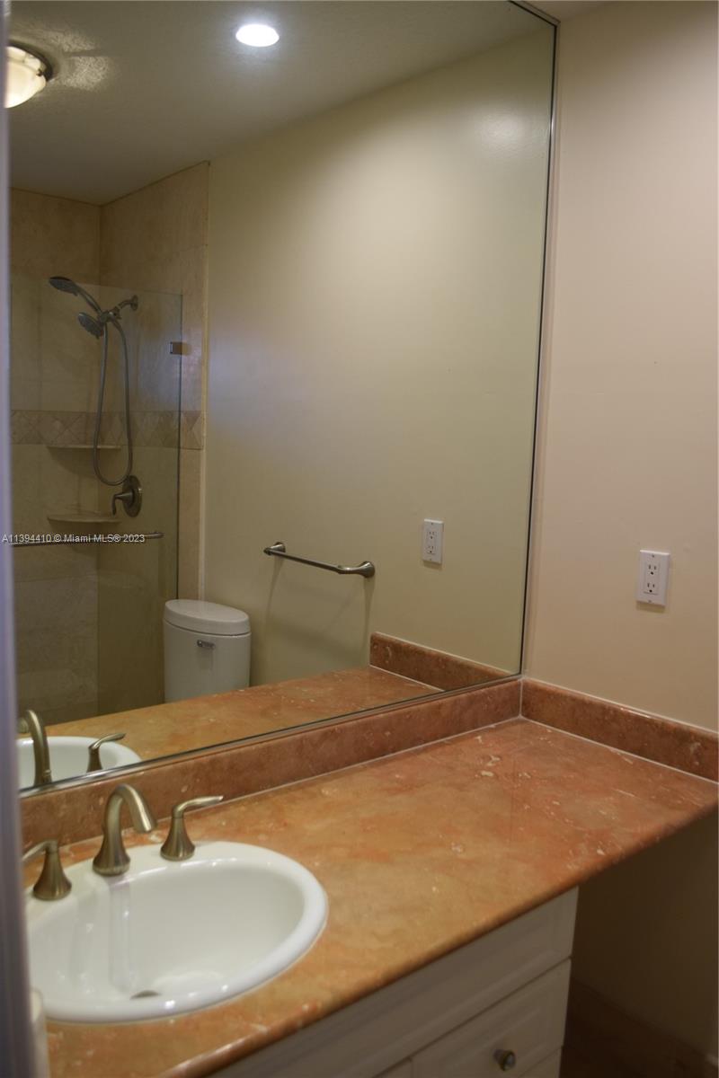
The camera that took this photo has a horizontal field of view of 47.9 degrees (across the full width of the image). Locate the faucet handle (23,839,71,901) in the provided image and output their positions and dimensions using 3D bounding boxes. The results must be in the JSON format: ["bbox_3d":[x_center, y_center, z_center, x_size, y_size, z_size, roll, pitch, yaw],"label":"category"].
[{"bbox_3d":[-0.449,0.468,1.135,0.054,0.079,0.099,5,7,27],"label":"faucet handle"}]

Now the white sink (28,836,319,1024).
[{"bbox_3d":[-0.279,0.600,1.136,0.475,0.186,0.418,-3,8,-40],"label":"white sink"}]

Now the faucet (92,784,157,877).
[{"bbox_3d":[-0.340,0.428,1.176,0.057,0.148,0.152,-3,8,-40],"label":"faucet"}]

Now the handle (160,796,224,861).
[{"bbox_3d":[-0.265,0.455,1.280,0.100,0.079,0.055,-1,7,-28],"label":"handle"}]

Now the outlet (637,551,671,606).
[{"bbox_3d":[0.641,0.084,1.770,0.008,0.116,0.072,-3,8,-40],"label":"outlet"}]

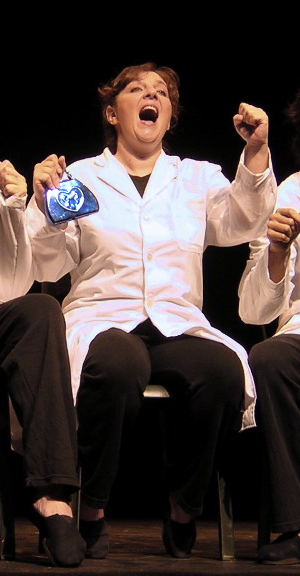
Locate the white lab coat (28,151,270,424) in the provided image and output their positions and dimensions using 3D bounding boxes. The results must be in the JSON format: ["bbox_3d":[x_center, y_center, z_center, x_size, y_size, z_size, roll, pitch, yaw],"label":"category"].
[{"bbox_3d":[-0.010,-0.026,3.397,0.610,0.800,0.540,3,-9,-13],"label":"white lab coat"}]

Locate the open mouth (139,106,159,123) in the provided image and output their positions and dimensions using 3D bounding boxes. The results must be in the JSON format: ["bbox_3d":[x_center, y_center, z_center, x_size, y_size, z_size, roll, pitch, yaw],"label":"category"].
[{"bbox_3d":[-0.004,-0.472,3.489,0.052,0.044,0.038,5,-24,-24],"label":"open mouth"}]

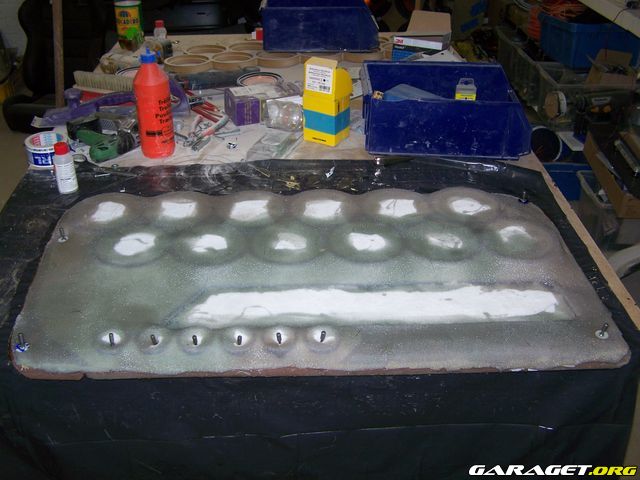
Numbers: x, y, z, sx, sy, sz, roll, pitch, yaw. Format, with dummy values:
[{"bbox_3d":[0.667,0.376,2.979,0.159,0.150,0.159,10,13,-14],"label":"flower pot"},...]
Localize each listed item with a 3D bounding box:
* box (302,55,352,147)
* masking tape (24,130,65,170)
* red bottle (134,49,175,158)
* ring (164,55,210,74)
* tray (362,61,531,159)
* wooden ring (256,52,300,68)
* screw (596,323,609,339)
[{"bbox_3d":[0.019,-0.343,1.726,0.086,0.200,0.075,16,35,24],"label":"box"},{"bbox_3d":[-0.645,-0.212,1.658,0.098,0.049,0.098,0,32,0],"label":"masking tape"},{"bbox_3d":[-0.394,-0.322,1.643,0.081,0.252,0.081,-20,37,-29],"label":"red bottle"},{"bbox_3d":[-0.427,-0.565,2.254,0.145,0.023,0.145,0,32,0],"label":"ring"},{"bbox_3d":[0.311,-0.324,1.742,0.405,0.150,0.250,2,32,4],"label":"tray"},{"bbox_3d":[-0.137,-0.599,2.309,0.145,0.023,0.145,0,32,0],"label":"wooden ring"},{"bbox_3d":[0.436,0.137,1.079,0.017,0.022,0.017,0,32,0],"label":"screw"}]

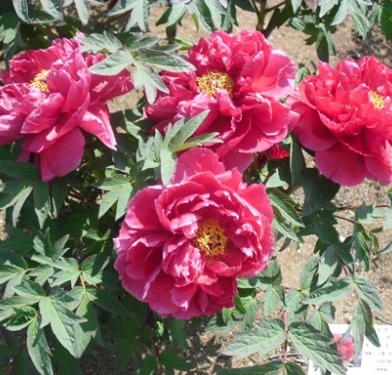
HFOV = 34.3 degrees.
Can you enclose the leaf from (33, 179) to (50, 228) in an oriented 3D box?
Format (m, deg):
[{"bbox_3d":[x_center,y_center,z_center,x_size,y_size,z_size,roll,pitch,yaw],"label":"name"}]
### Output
[{"bbox_3d":[-0.202,0.021,0.830,0.023,0.014,0.071,-6,67,-3],"label":"leaf"}]

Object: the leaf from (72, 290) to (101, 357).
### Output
[{"bbox_3d":[-0.135,0.168,0.785,0.032,0.080,0.020,2,0,1],"label":"leaf"}]

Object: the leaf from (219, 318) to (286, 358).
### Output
[{"bbox_3d":[0.073,0.194,0.800,0.086,0.018,0.037,-16,56,-4],"label":"leaf"}]

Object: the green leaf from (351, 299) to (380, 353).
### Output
[{"bbox_3d":[0.213,0.175,0.800,0.034,0.074,0.022,-11,8,-5],"label":"green leaf"}]

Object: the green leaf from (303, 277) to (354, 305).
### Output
[{"bbox_3d":[0.173,0.136,0.830,0.077,0.016,0.021,-19,61,-11],"label":"green leaf"}]

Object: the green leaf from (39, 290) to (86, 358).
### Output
[{"bbox_3d":[-0.161,0.165,0.765,0.040,0.022,0.081,-26,90,-14],"label":"green leaf"}]

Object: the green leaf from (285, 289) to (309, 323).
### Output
[{"bbox_3d":[0.136,0.162,0.870,0.028,0.015,0.045,18,70,7],"label":"green leaf"}]

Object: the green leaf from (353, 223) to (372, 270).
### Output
[{"bbox_3d":[0.228,0.081,0.870,0.025,0.068,0.020,-15,8,-7],"label":"green leaf"}]

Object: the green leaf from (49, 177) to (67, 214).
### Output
[{"bbox_3d":[-0.183,0.011,0.840,0.021,0.011,0.054,0,67,-6],"label":"green leaf"}]

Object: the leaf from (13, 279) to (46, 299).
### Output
[{"bbox_3d":[-0.202,0.122,0.770,0.049,0.010,0.025,13,45,22],"label":"leaf"}]

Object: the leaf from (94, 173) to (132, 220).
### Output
[{"bbox_3d":[-0.103,0.014,0.840,0.046,0.018,0.060,30,73,18],"label":"leaf"}]

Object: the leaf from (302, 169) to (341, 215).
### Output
[{"bbox_3d":[0.163,0.005,0.830,0.046,0.013,0.065,14,73,4],"label":"leaf"}]

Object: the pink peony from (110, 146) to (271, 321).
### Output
[{"bbox_3d":[-0.002,0.055,0.740,0.175,0.105,0.170,-3,73,-3],"label":"pink peony"}]

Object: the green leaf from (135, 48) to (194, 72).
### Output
[{"bbox_3d":[-0.039,-0.155,0.790,0.076,0.016,0.031,12,57,5],"label":"green leaf"}]

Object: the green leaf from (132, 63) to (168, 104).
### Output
[{"bbox_3d":[-0.065,-0.130,0.790,0.039,0.018,0.064,-20,70,-14],"label":"green leaf"}]

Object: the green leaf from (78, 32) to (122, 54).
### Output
[{"bbox_3d":[-0.116,-0.174,0.770,0.058,0.011,0.045,13,43,15],"label":"green leaf"}]

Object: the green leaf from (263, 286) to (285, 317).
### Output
[{"bbox_3d":[0.100,0.155,0.860,0.027,0.015,0.041,13,70,5],"label":"green leaf"}]

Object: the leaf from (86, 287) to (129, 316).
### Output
[{"bbox_3d":[-0.117,0.151,0.840,0.068,0.015,0.024,30,55,15],"label":"leaf"}]

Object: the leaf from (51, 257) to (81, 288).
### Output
[{"bbox_3d":[-0.160,0.104,0.780,0.039,0.018,0.028,-25,52,15],"label":"leaf"}]

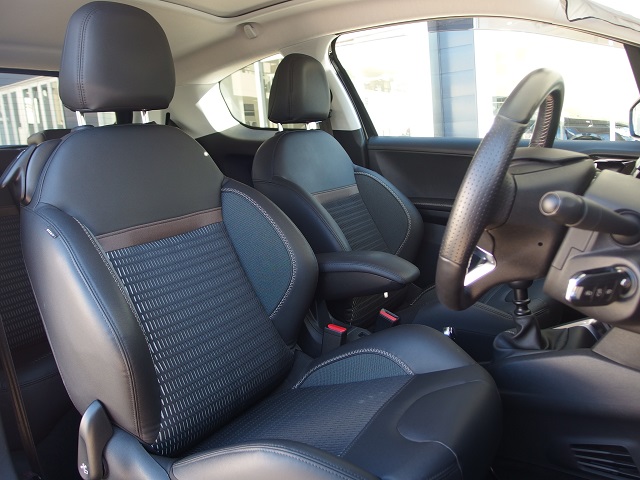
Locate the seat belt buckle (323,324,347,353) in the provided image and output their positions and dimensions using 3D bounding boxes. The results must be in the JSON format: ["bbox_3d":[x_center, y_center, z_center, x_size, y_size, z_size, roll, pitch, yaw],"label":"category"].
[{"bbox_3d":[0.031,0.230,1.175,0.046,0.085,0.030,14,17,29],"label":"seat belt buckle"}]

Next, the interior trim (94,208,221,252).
[{"bbox_3d":[-0.285,-0.025,0.990,0.016,0.032,0.320,-37,-11,32],"label":"interior trim"}]

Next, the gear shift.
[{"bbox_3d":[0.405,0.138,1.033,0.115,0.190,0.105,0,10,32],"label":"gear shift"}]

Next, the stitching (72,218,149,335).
[{"bbox_3d":[-0.340,0.056,0.835,0.060,0.250,0.045,-37,-11,32],"label":"stitching"}]

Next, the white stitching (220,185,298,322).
[{"bbox_3d":[-0.133,0.003,1.094,0.100,0.320,0.090,-37,-11,32],"label":"white stitching"}]

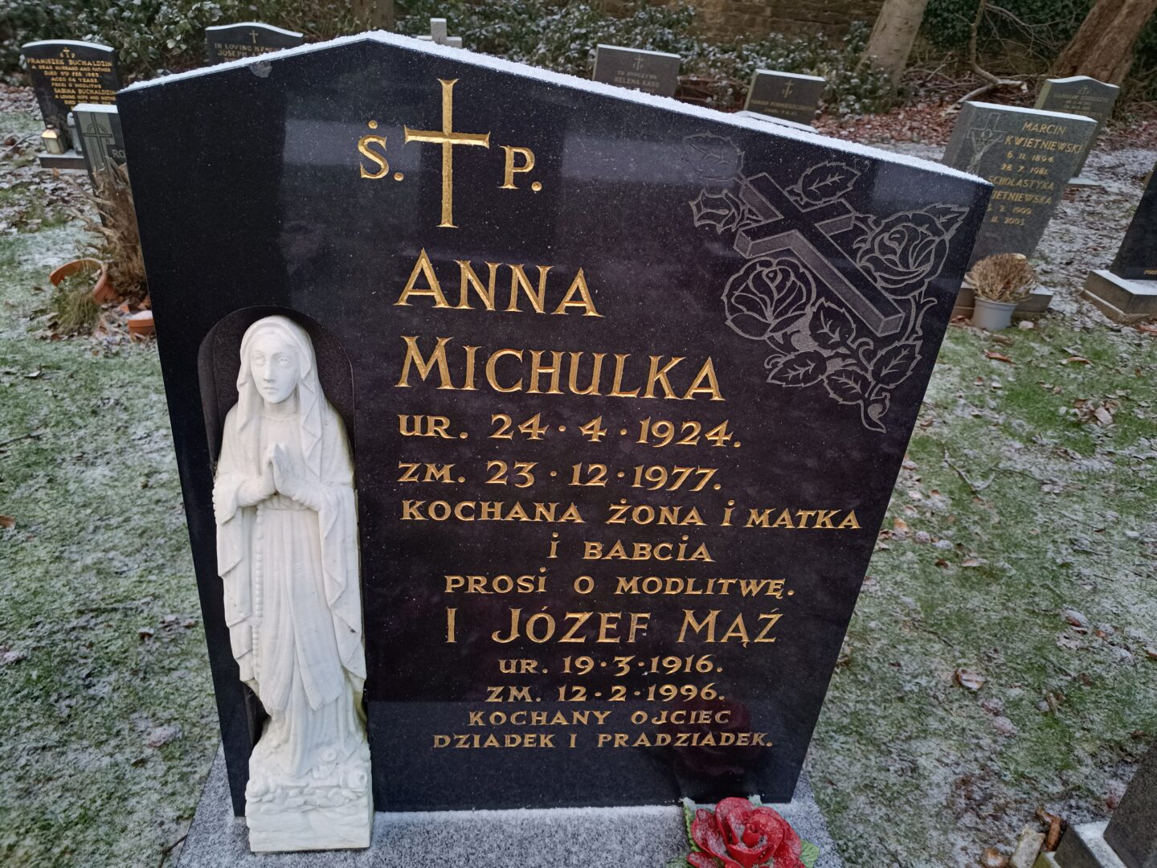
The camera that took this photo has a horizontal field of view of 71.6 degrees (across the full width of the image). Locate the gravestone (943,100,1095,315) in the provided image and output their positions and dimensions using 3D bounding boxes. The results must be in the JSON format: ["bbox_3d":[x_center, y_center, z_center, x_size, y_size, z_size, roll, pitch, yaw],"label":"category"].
[{"bbox_3d":[1.868,-1.008,3.623,0.720,0.850,0.280,4,35,-7],"label":"gravestone"}]

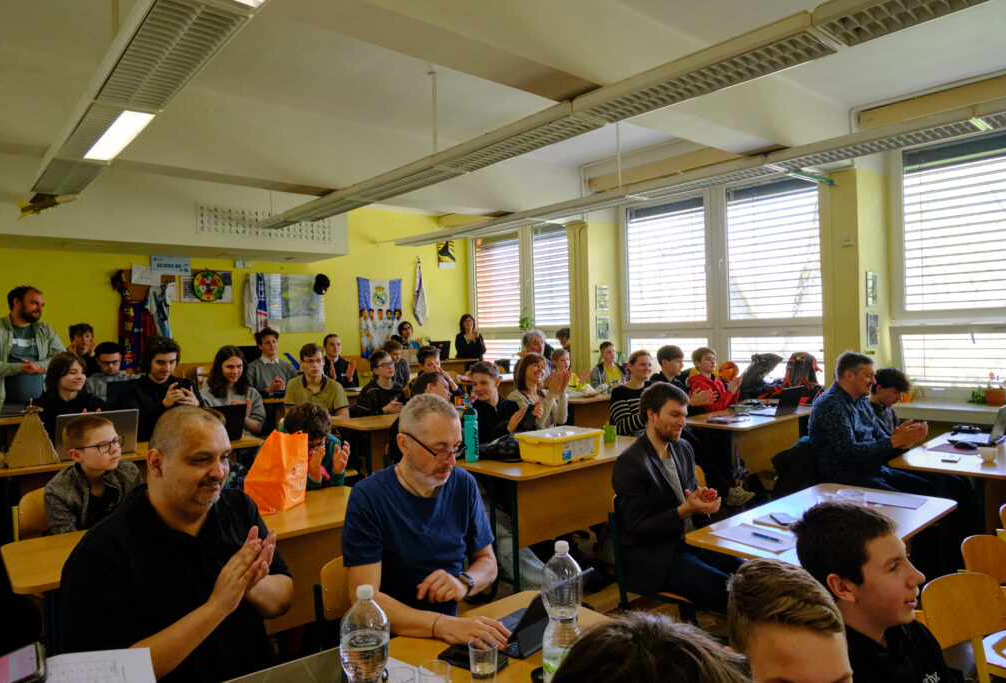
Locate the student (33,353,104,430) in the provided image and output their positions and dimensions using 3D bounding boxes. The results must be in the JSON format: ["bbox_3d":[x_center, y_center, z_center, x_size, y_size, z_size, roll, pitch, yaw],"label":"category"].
[{"bbox_3d":[-2.437,0.712,3.738,0.470,1.298,0.700,-2,0,-42],"label":"student"}]

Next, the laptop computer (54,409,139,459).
[{"bbox_3d":[-2.079,0.469,3.319,0.335,0.225,0.240,-2,0,-42],"label":"laptop computer"}]

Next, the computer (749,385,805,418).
[{"bbox_3d":[2.142,0.459,5.146,0.320,0.216,0.340,-1,1,44],"label":"computer"}]

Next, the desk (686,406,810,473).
[{"bbox_3d":[1.891,0.971,5.073,1.280,0.760,0.610,-2,0,-42],"label":"desk"}]

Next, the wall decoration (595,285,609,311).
[{"bbox_3d":[1.237,-0.536,8.046,0.220,0.300,0.020,-2,1,-41],"label":"wall decoration"}]

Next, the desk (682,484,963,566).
[{"bbox_3d":[1.401,1.125,2.753,1.280,0.760,0.610,-2,0,-42],"label":"desk"}]

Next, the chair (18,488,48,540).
[{"bbox_3d":[-1.726,1.038,2.709,0.420,0.830,0.480,-2,0,-42],"label":"chair"}]

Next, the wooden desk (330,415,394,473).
[{"bbox_3d":[-0.562,0.923,4.823,1.290,0.750,0.590,-2,1,-41],"label":"wooden desk"}]

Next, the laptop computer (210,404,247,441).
[{"bbox_3d":[-1.721,0.490,3.816,0.340,0.200,0.310,-2,1,-41],"label":"laptop computer"}]

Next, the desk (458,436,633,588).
[{"bbox_3d":[0.393,1.004,3.704,1.290,0.750,0.590,-2,1,-41],"label":"desk"}]

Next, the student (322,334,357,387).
[{"bbox_3d":[-1.581,0.564,6.557,0.480,1.294,0.680,-2,0,-42],"label":"student"}]

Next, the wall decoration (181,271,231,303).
[{"bbox_3d":[-3.413,-0.631,7.553,0.600,0.390,0.050,-2,0,-42],"label":"wall decoration"}]

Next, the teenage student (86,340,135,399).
[{"bbox_3d":[-3.030,0.641,5.074,0.500,1.250,0.700,-2,1,-41],"label":"teenage student"}]

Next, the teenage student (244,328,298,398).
[{"bbox_3d":[-2.042,0.548,5.825,0.470,1.330,0.660,-2,0,-39],"label":"teenage student"}]

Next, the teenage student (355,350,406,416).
[{"bbox_3d":[-0.862,0.692,5.134,0.700,1.244,0.480,-1,0,40],"label":"teenage student"}]

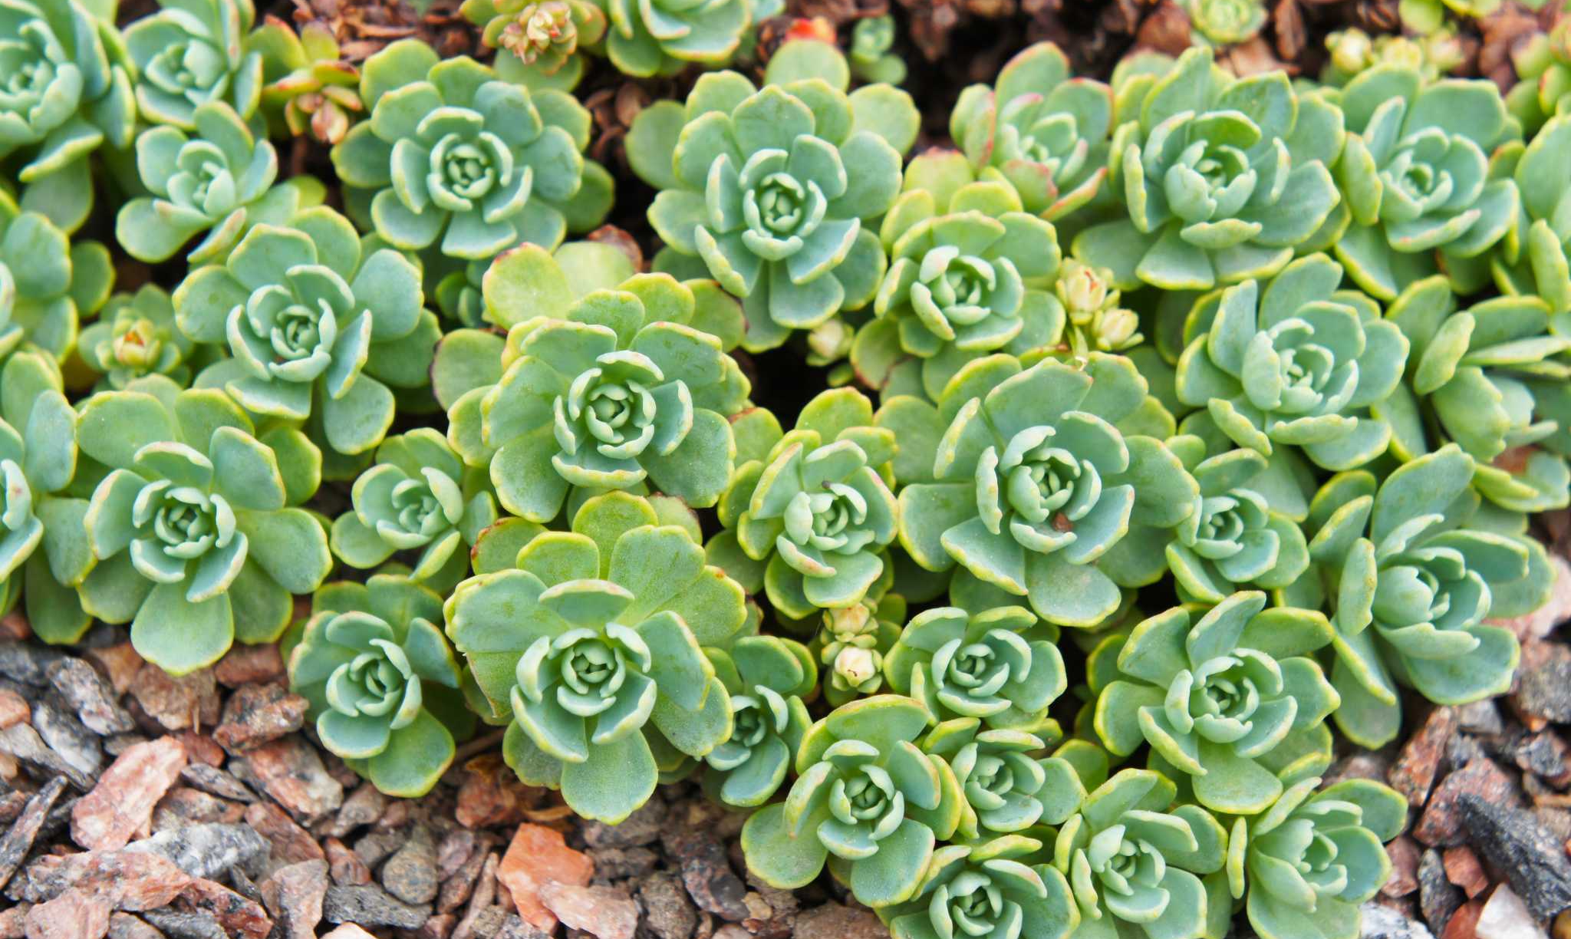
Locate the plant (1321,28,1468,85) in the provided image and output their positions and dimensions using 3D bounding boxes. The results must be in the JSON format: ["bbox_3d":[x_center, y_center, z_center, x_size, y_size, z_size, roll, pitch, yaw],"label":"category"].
[{"bbox_3d":[0.107,-0.072,0.628,0.025,0.013,0.016,0,50,0],"label":"plant"}]

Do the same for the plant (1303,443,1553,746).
[{"bbox_3d":[0.104,0.020,0.583,0.041,0.022,0.042,0,50,0],"label":"plant"}]

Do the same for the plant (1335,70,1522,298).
[{"bbox_3d":[0.115,-0.052,0.643,0.035,0.019,0.038,0,50,0],"label":"plant"}]

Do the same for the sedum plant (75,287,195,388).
[{"bbox_3d":[-0.115,-0.024,0.635,0.021,0.009,0.019,0,50,0],"label":"sedum plant"}]

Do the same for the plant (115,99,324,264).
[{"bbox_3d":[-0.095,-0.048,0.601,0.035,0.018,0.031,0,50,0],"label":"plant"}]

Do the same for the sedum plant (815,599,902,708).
[{"bbox_3d":[0.012,0.030,0.580,0.014,0.012,0.012,0,50,0],"label":"sedum plant"}]

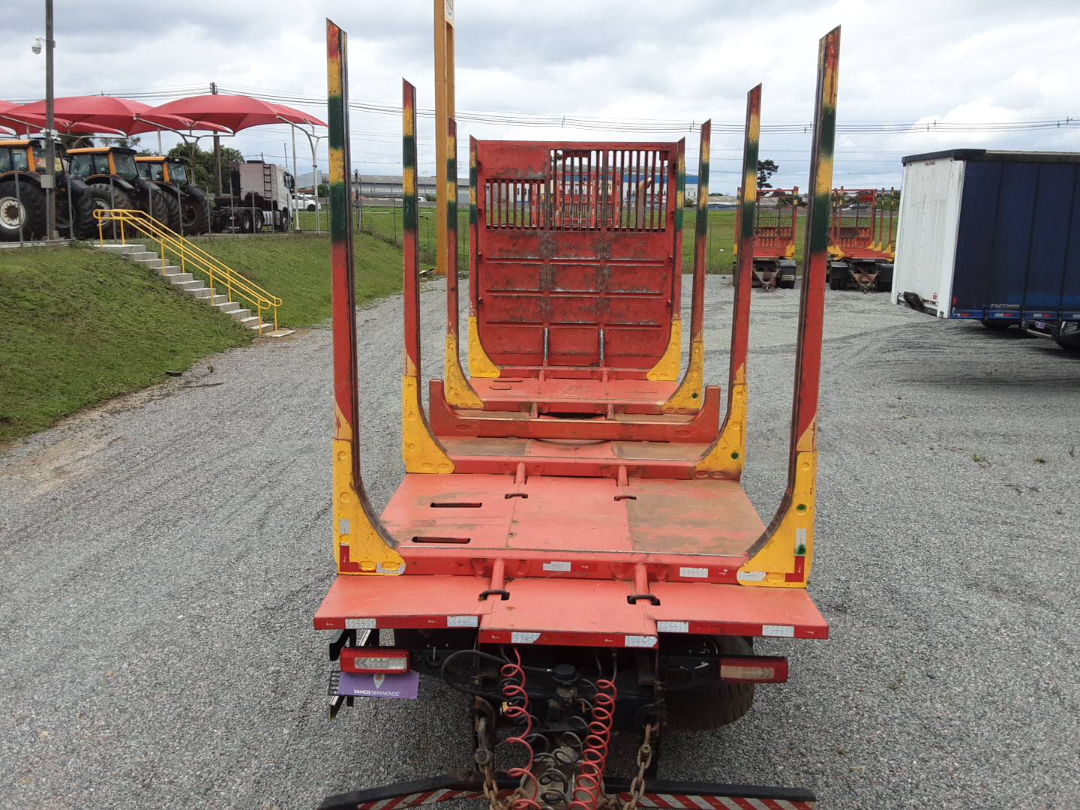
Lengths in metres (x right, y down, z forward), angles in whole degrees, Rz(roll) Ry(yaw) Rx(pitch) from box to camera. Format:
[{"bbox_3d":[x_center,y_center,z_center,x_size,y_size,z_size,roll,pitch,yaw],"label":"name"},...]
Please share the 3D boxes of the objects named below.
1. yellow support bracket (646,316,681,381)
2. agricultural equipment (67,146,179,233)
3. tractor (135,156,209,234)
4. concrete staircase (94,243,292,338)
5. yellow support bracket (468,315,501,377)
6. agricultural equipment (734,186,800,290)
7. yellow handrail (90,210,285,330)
[{"bbox_3d":[1.506,-0.695,10.689,0.395,0.760,0.130,1,12,2],"label":"yellow support bracket"},{"bbox_3d":[-14.671,-7.436,30.455,4.000,3.020,2.200,5,13,20],"label":"agricultural equipment"},{"bbox_3d":[-14.463,-8.182,34.079,4.000,3.020,2.200,5,13,20],"label":"tractor"},{"bbox_3d":[-9.045,-3.027,23.056,4.811,2.293,1.111,3,13,8],"label":"concrete staircase"},{"bbox_3d":[-0.690,-0.726,10.759,0.395,0.760,0.130,1,12,2],"label":"yellow support bracket"},{"bbox_3d":[10.021,-7.420,38.266,2.600,4.100,8.000,4,13,15],"label":"agricultural equipment"},{"bbox_3d":[-9.133,-3.501,22.967,4.821,3.094,0.971,3,13,8],"label":"yellow handrail"}]

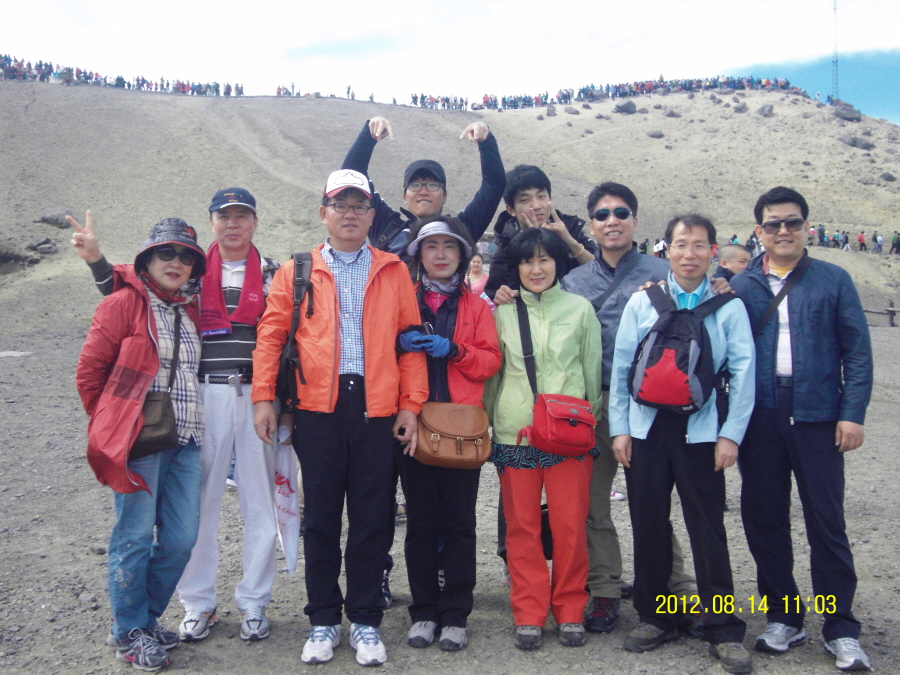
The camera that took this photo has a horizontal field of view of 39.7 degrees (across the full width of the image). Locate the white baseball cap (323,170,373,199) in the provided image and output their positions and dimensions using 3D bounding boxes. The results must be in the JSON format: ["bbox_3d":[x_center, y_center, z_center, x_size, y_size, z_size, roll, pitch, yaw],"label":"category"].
[{"bbox_3d":[-0.366,-0.551,4.480,0.178,0.120,0.265,-1,4,-6],"label":"white baseball cap"}]

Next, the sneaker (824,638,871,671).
[{"bbox_3d":[1.446,1.113,4.540,0.112,0.115,0.295,-1,4,-1],"label":"sneaker"}]

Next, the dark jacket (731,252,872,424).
[{"bbox_3d":[1.253,-0.004,4.540,0.530,0.635,0.320,0,2,13],"label":"dark jacket"}]

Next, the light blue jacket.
[{"bbox_3d":[0.837,0.072,4.490,0.525,0.615,0.320,0,2,12],"label":"light blue jacket"}]

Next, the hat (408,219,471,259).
[{"bbox_3d":[-0.039,-0.366,4.660,0.235,0.125,0.220,0,4,1],"label":"hat"}]

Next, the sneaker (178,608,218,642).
[{"bbox_3d":[-0.972,1.086,4.840,0.108,0.110,0.285,0,4,5],"label":"sneaker"}]

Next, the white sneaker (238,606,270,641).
[{"bbox_3d":[-0.760,1.088,4.850,0.108,0.110,0.285,-1,4,-9],"label":"white sneaker"}]

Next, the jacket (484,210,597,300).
[{"bbox_3d":[0.377,-0.149,5.030,0.500,0.740,0.380,0,2,-1],"label":"jacket"}]

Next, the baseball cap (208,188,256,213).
[{"bbox_3d":[-0.831,-0.518,4.770,0.178,0.115,0.265,-1,4,-7],"label":"baseball cap"}]

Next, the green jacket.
[{"bbox_3d":[0.358,0.100,4.780,0.460,0.600,0.280,0,4,3],"label":"green jacket"}]

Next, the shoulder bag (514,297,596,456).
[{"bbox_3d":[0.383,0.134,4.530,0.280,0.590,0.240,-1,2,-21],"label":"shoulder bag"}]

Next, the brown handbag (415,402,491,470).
[{"bbox_3d":[0.009,0.352,4.460,0.275,0.225,0.120,4,-5,-12],"label":"brown handbag"}]

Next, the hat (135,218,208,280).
[{"bbox_3d":[-1.035,-0.330,4.620,0.255,0.170,0.270,8,-2,-21],"label":"hat"}]

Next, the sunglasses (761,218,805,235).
[{"bbox_3d":[1.201,-0.398,4.500,0.152,0.050,0.140,1,3,12],"label":"sunglasses"}]

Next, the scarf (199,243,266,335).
[{"bbox_3d":[-0.822,-0.184,4.730,0.250,0.355,0.200,-1,2,-6],"label":"scarf"}]

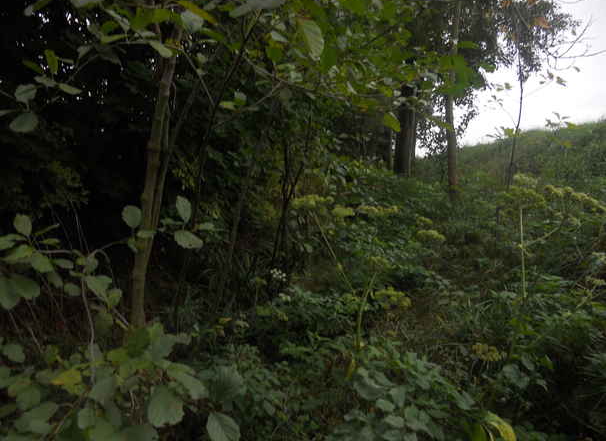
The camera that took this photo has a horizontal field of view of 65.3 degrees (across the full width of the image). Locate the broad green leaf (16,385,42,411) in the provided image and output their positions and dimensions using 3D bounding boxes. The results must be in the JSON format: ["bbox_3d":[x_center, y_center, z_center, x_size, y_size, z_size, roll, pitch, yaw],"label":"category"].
[{"bbox_3d":[-0.607,0.395,1.050,0.056,0.052,0.040,-2,5,-31],"label":"broad green leaf"}]

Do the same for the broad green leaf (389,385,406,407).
[{"bbox_3d":[0.380,0.707,1.900,0.070,0.080,0.040,1,4,12],"label":"broad green leaf"}]

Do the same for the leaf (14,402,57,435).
[{"bbox_3d":[-0.535,0.398,0.950,0.086,0.061,0.050,-2,5,-30],"label":"leaf"}]

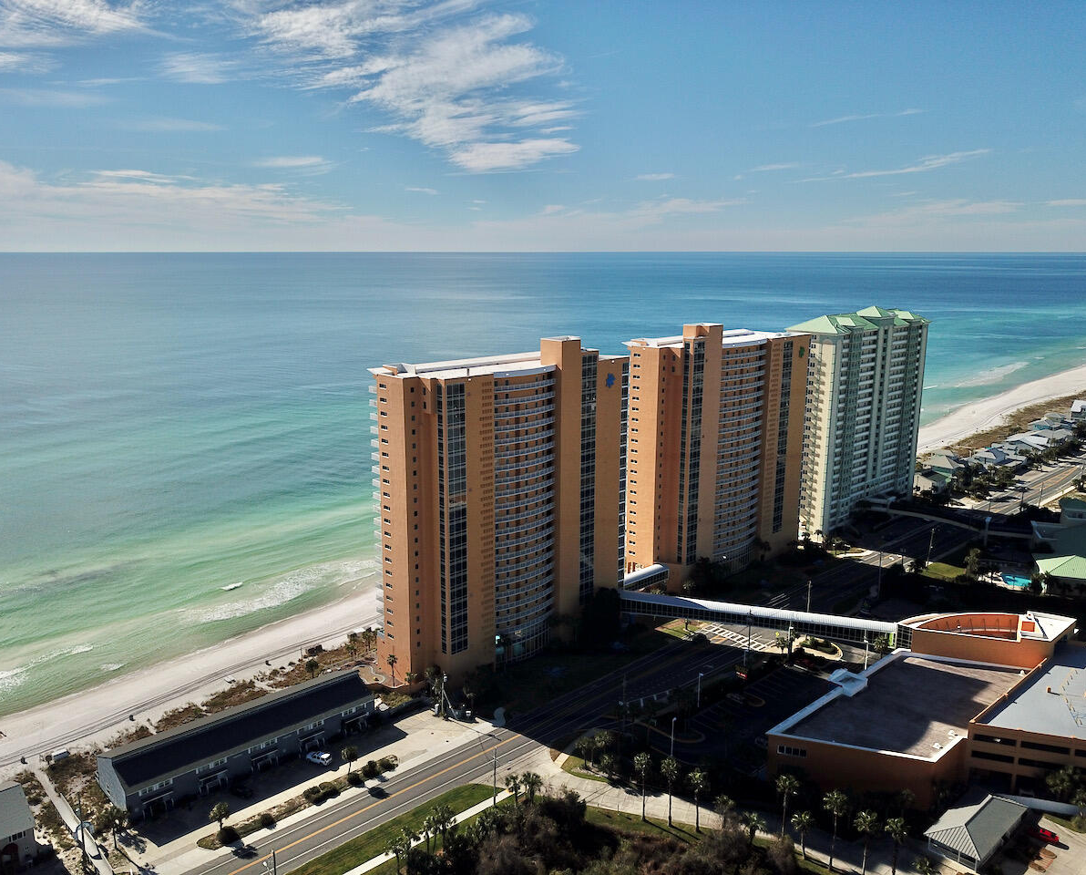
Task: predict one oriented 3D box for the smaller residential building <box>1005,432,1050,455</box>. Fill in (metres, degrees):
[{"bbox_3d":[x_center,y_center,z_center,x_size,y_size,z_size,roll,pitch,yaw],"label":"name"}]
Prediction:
[{"bbox_3d":[232.927,4.134,419.732,13.500,7.800,15.500,-11,16,-41],"label":"smaller residential building"}]

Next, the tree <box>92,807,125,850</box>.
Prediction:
[{"bbox_3d":[-70.432,64.245,143.789,5.350,7.480,5.350,0,12,0],"label":"tree"}]

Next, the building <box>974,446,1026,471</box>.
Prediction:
[{"bbox_3d":[211.500,9.731,405.719,14.000,7.500,18.000,-11,16,-41],"label":"building"}]

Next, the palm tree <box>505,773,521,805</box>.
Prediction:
[{"bbox_3d":[-5.010,63.180,157.160,3.000,5.900,3.000,0,12,0],"label":"palm tree"}]

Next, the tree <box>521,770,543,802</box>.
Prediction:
[{"bbox_3d":[-2.244,63.694,159.145,3.474,6.226,3.474,0,12,0],"label":"tree"}]

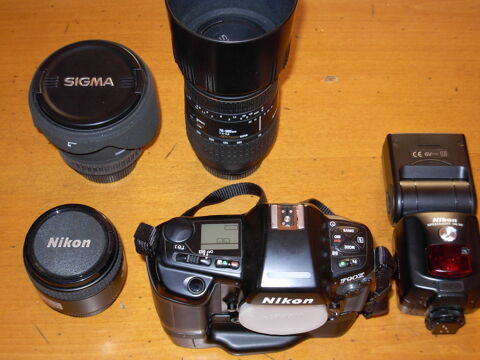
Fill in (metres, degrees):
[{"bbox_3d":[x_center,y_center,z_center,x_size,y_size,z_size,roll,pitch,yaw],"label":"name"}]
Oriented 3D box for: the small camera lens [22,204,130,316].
[{"bbox_3d":[-0.128,0.061,0.692,0.073,0.057,0.073,0,59,0],"label":"small camera lens"}]

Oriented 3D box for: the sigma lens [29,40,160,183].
[{"bbox_3d":[-0.115,-0.051,0.730,0.099,0.105,0.099,0,59,0],"label":"sigma lens"}]

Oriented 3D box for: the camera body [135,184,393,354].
[{"bbox_3d":[0.013,0.074,0.643,0.158,0.127,0.071,0,59,0],"label":"camera body"}]

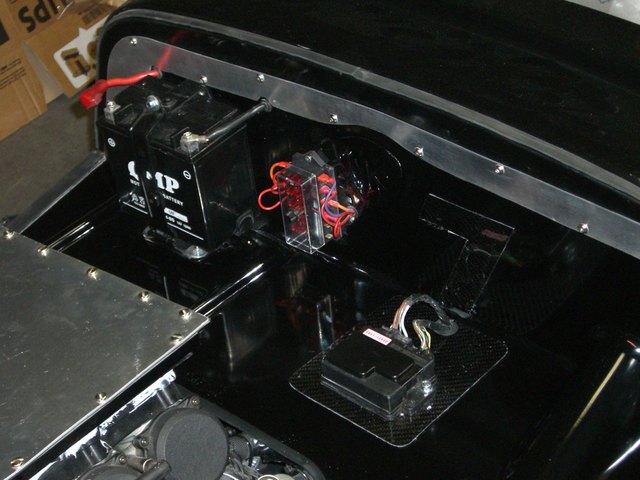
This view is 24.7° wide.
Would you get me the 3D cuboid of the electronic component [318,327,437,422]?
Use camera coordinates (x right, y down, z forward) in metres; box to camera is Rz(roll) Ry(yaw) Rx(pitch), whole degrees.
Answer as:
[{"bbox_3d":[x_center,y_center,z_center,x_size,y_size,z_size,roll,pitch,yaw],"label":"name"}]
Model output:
[{"bbox_3d":[0.059,0.130,1.440,0.101,0.029,0.071,23,46,35],"label":"electronic component"}]

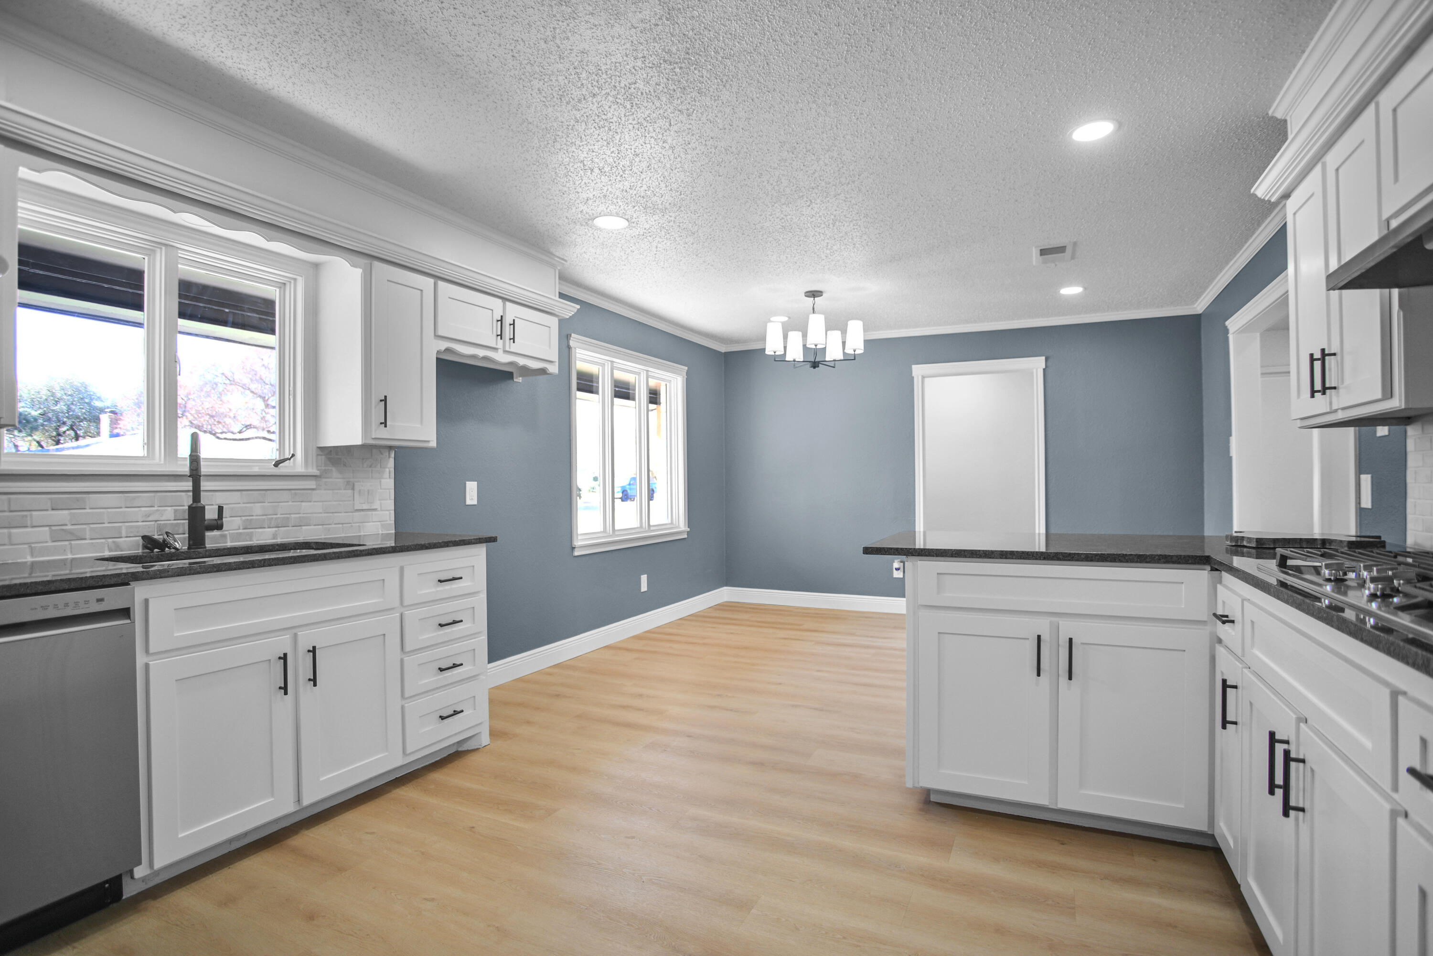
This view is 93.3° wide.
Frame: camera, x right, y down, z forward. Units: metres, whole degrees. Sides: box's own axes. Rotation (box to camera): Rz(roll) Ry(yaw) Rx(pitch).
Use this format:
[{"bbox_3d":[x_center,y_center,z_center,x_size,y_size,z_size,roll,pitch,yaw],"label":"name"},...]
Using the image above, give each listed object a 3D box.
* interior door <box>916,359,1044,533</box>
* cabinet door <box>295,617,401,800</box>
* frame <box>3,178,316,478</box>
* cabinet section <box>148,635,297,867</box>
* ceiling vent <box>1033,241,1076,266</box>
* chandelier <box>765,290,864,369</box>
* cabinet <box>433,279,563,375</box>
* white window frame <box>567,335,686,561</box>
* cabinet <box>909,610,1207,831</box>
[{"bbox_3d":[2.146,0.099,5.555,1.004,2.100,0.110,-1,0,21],"label":"interior door"},{"bbox_3d":[-1.272,0.789,2.368,0.032,0.567,0.382,-1,0,27],"label":"cabinet door"},{"bbox_3d":[-1.970,-0.456,2.400,0.100,0.920,1.090,-1,0,27],"label":"frame"},{"bbox_3d":[-1.454,0.787,2.007,0.032,0.569,0.380,-1,0,27],"label":"cabinet section"},{"bbox_3d":[1.960,-1.290,3.929,0.220,0.025,0.360,-1,0,27],"label":"ceiling vent"},{"bbox_3d":[0.680,-1.024,4.704,0.690,0.516,0.670,-1,0,8],"label":"chandelier"},{"bbox_3d":[-1.217,-0.727,3.471,0.345,0.330,0.840,-1,0,27],"label":"cabinet"},{"bbox_3d":[-0.595,-0.212,5.086,0.110,1.445,1.555,-1,0,27],"label":"white window frame"},{"bbox_3d":[1.171,0.763,2.420,0.860,0.613,0.520,-1,0,21],"label":"cabinet"}]

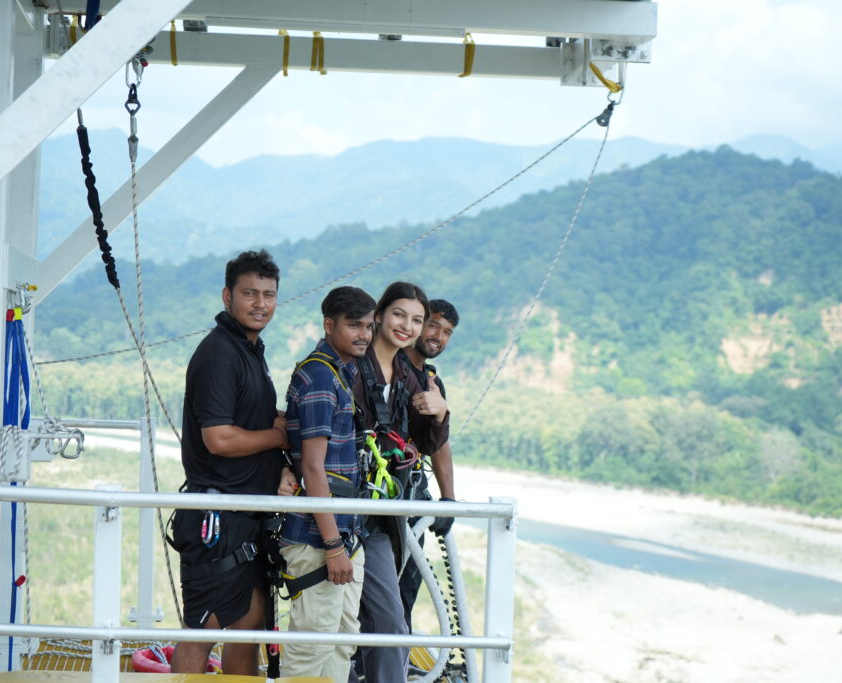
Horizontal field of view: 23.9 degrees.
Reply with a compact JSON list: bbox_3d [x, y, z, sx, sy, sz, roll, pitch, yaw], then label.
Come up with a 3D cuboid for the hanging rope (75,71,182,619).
[{"bbox_3d":[-1.131,0.012,7.700,0.420,2.150,0.300,2,1,-2],"label":"hanging rope"}]

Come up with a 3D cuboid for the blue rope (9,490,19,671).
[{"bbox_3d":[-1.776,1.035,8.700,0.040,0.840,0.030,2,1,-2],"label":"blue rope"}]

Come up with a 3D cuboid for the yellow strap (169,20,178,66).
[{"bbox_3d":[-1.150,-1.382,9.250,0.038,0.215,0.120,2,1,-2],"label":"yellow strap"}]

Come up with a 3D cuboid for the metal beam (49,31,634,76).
[{"bbox_3d":[-0.372,-1.349,9.330,2.720,0.145,0.145,2,1,-2],"label":"metal beam"}]

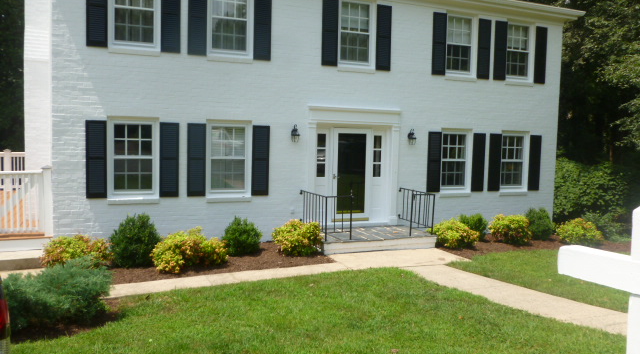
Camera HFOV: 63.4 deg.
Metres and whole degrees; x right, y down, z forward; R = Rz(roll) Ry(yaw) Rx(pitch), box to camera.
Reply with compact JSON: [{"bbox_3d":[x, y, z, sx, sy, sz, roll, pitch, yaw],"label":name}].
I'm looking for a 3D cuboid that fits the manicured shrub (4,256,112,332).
[{"bbox_3d":[-3.140,1.327,6.290,1.246,0.693,1.265,0,4,-22],"label":"manicured shrub"}]

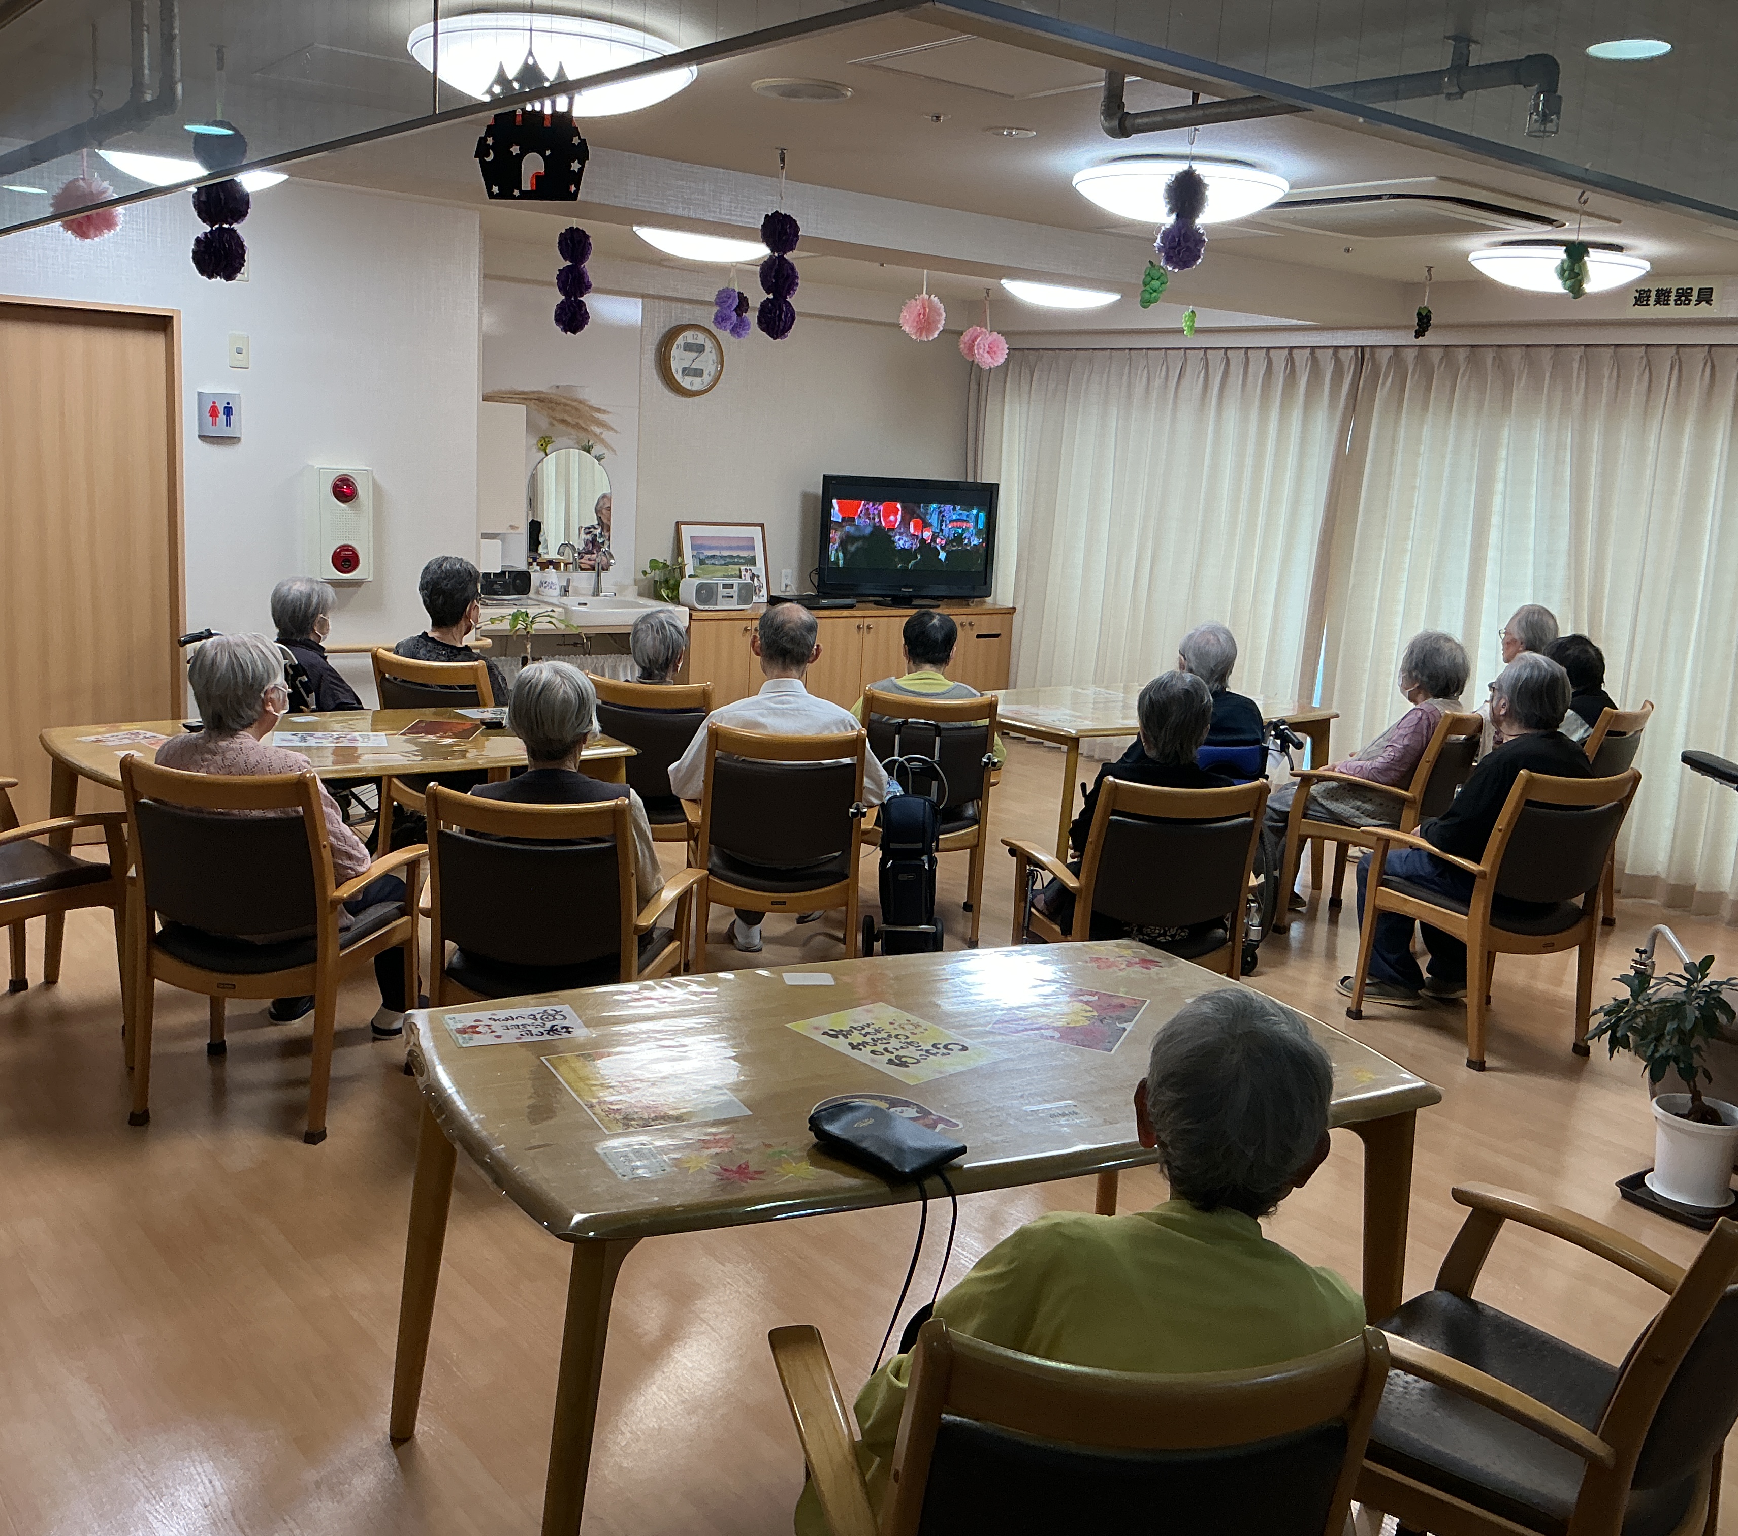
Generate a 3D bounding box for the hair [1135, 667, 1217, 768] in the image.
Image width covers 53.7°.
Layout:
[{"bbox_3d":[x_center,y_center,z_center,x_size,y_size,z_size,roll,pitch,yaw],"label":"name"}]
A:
[{"bbox_3d":[0.776,-0.128,4.344,0.190,0.240,0.210,1,11,-12],"label":"hair"}]

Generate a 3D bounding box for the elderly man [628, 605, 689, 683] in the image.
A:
[{"bbox_3d":[-0.589,-0.030,5.904,0.480,1.071,0.800,7,11,17],"label":"elderly man"}]

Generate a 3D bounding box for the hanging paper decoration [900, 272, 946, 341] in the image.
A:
[{"bbox_3d":[0.252,-2.181,8.077,0.211,0.346,0.200,4,11,0],"label":"hanging paper decoration"}]

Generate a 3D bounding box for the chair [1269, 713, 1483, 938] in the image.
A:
[{"bbox_3d":[1.762,0.169,5.829,0.536,0.815,0.584,11,13,35],"label":"chair"}]

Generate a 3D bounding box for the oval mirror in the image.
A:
[{"bbox_3d":[-1.435,-1.253,8.299,0.460,0.580,0.030,-5,14,-38],"label":"oval mirror"}]

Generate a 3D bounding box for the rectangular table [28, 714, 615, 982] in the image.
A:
[{"bbox_3d":[-1.511,0.268,4.939,1.500,0.700,0.920,-4,13,-36],"label":"rectangular table"}]

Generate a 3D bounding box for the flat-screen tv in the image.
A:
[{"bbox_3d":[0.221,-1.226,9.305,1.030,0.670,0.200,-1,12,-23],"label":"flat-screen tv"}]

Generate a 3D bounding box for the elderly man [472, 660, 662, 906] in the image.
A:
[{"bbox_3d":[-0.667,0.279,4.033,0.470,1.110,0.680,4,11,4],"label":"elderly man"}]

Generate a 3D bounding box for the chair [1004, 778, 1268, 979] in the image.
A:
[{"bbox_3d":[0.713,0.406,4.574,0.600,0.865,0.600,1,11,-14],"label":"chair"}]

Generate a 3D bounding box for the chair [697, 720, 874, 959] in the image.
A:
[{"bbox_3d":[-0.246,0.251,4.717,0.584,0.815,0.536,3,11,-4],"label":"chair"}]

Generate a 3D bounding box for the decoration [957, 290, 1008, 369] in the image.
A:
[{"bbox_3d":[0.593,-2.228,8.768,0.240,0.380,0.190,4,11,3],"label":"decoration"}]

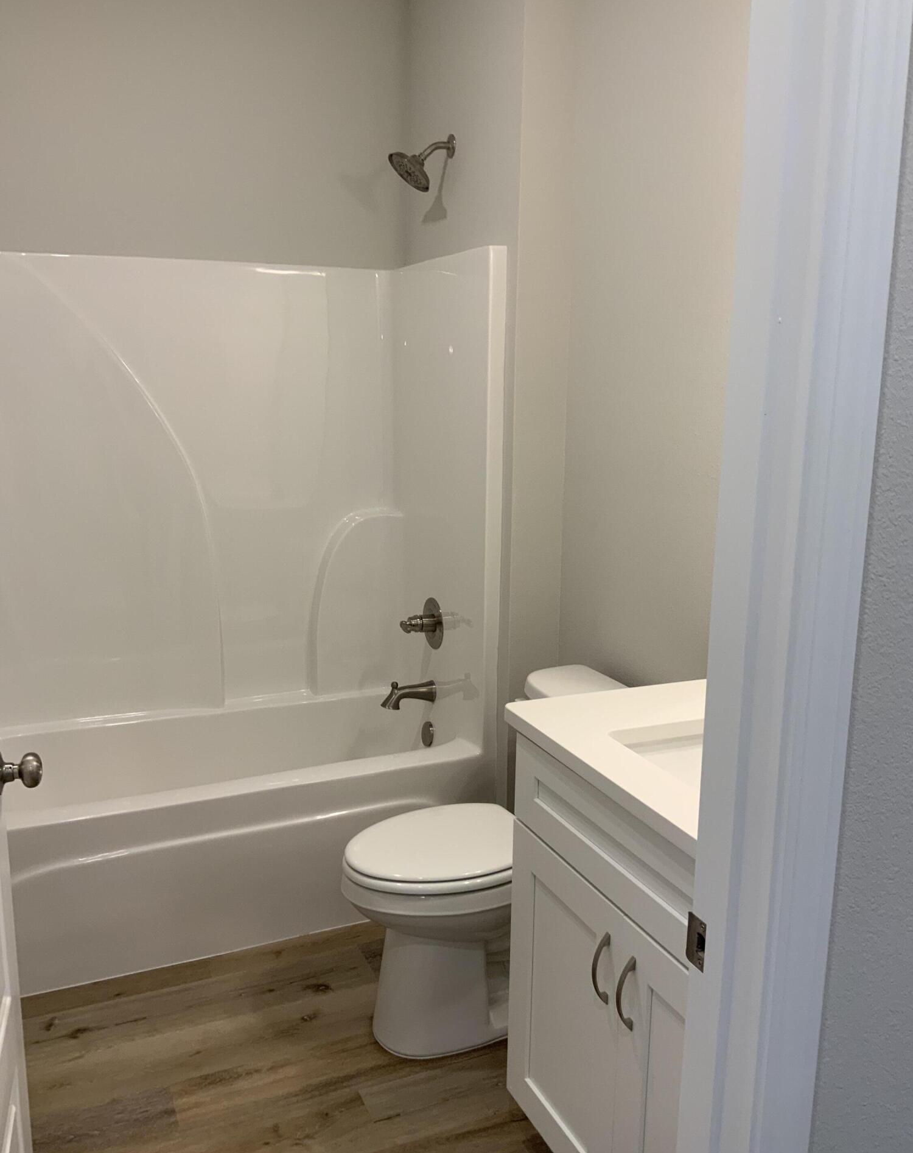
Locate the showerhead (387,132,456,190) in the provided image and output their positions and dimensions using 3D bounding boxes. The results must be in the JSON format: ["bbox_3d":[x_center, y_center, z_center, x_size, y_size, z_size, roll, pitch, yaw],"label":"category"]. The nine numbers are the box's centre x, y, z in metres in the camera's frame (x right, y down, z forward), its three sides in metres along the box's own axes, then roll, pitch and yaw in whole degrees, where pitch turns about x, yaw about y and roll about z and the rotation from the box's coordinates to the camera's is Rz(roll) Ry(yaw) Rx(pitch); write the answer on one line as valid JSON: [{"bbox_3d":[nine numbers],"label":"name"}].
[{"bbox_3d":[-0.099,-1.181,2.901,0.192,0.163,0.144,-4,13,-23],"label":"showerhead"}]

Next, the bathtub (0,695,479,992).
[{"bbox_3d":[-0.735,0.696,3.017,1.510,0.450,0.785,-4,13,-23],"label":"bathtub"}]

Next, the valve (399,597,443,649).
[{"bbox_3d":[-0.122,0.152,3.173,0.112,0.159,0.160,-4,13,-23],"label":"valve"}]

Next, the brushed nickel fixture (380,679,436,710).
[{"bbox_3d":[-0.152,0.368,3.203,0.174,0.092,0.066,-4,13,-23],"label":"brushed nickel fixture"}]

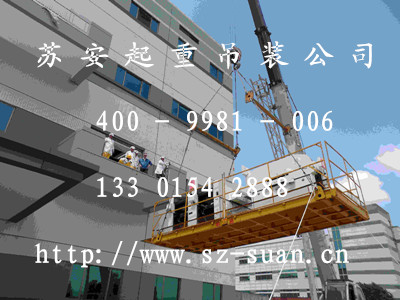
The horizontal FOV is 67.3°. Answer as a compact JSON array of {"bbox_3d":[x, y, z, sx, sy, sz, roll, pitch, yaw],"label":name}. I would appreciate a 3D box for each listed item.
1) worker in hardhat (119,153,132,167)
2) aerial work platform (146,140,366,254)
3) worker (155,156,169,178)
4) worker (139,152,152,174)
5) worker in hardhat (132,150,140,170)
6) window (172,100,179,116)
[{"bbox_3d":[-3.297,0.710,13.069,0.650,1.050,0.650,17,-30,-27],"label":"worker in hardhat"},{"bbox_3d":[1.227,1.838,8.875,6.104,1.305,2.379,-25,-37,34],"label":"aerial work platform"},{"bbox_3d":[-2.097,1.111,16.149,0.600,1.730,0.550,-3,-30,9],"label":"worker"},{"bbox_3d":[-2.618,0.949,14.113,0.660,1.760,0.360,10,-27,-15],"label":"worker"},{"bbox_3d":[-3.071,0.815,14.119,0.500,1.730,0.360,20,-31,-31],"label":"worker in hardhat"},{"bbox_3d":[-1.805,-3.034,21.790,0.546,1.260,0.100,27,-38,-37],"label":"window"}]

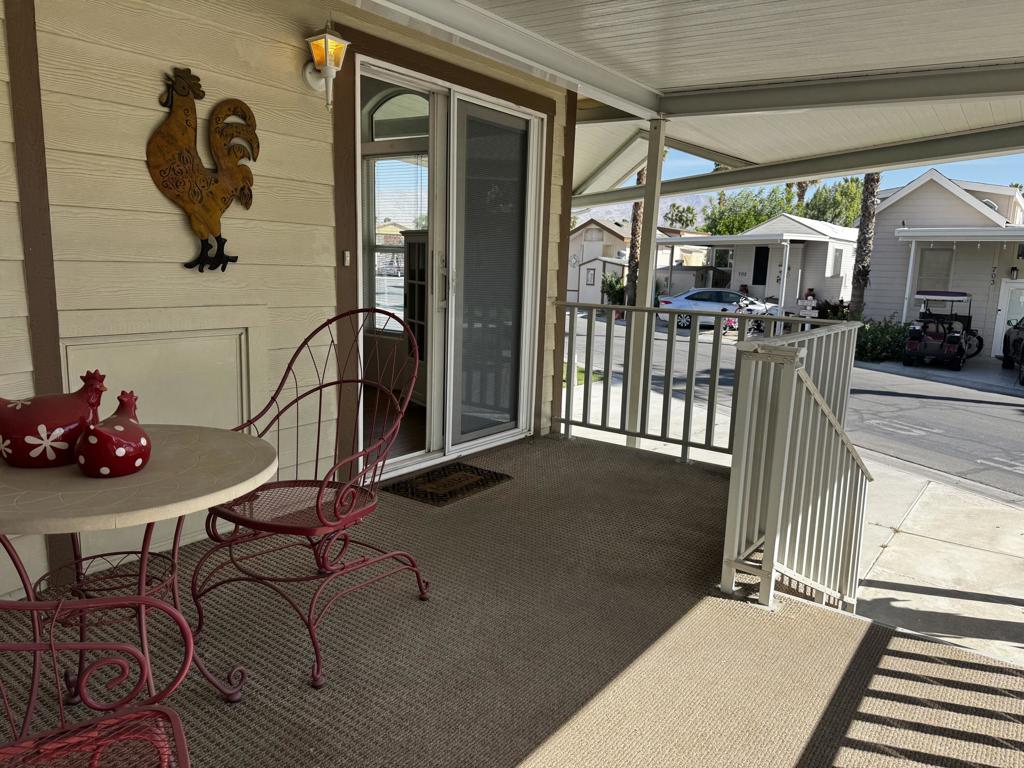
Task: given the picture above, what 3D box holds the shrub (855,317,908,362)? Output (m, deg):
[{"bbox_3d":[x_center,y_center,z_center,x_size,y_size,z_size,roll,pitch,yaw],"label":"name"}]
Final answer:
[{"bbox_3d":[9.196,-1.115,17.633,1.250,1.060,1.100,9,12,36],"label":"shrub"}]

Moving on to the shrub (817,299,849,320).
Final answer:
[{"bbox_3d":[9.980,-1.969,22.339,1.150,1.280,1.100,9,12,36],"label":"shrub"}]

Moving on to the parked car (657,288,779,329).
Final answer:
[{"bbox_3d":[7.663,-2.784,26.298,4.600,1.450,1.810,5,10,17],"label":"parked car"}]

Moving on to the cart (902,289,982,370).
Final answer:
[{"bbox_3d":[10.209,-1.322,16.910,1.200,1.770,2.400,8,12,34],"label":"cart"}]

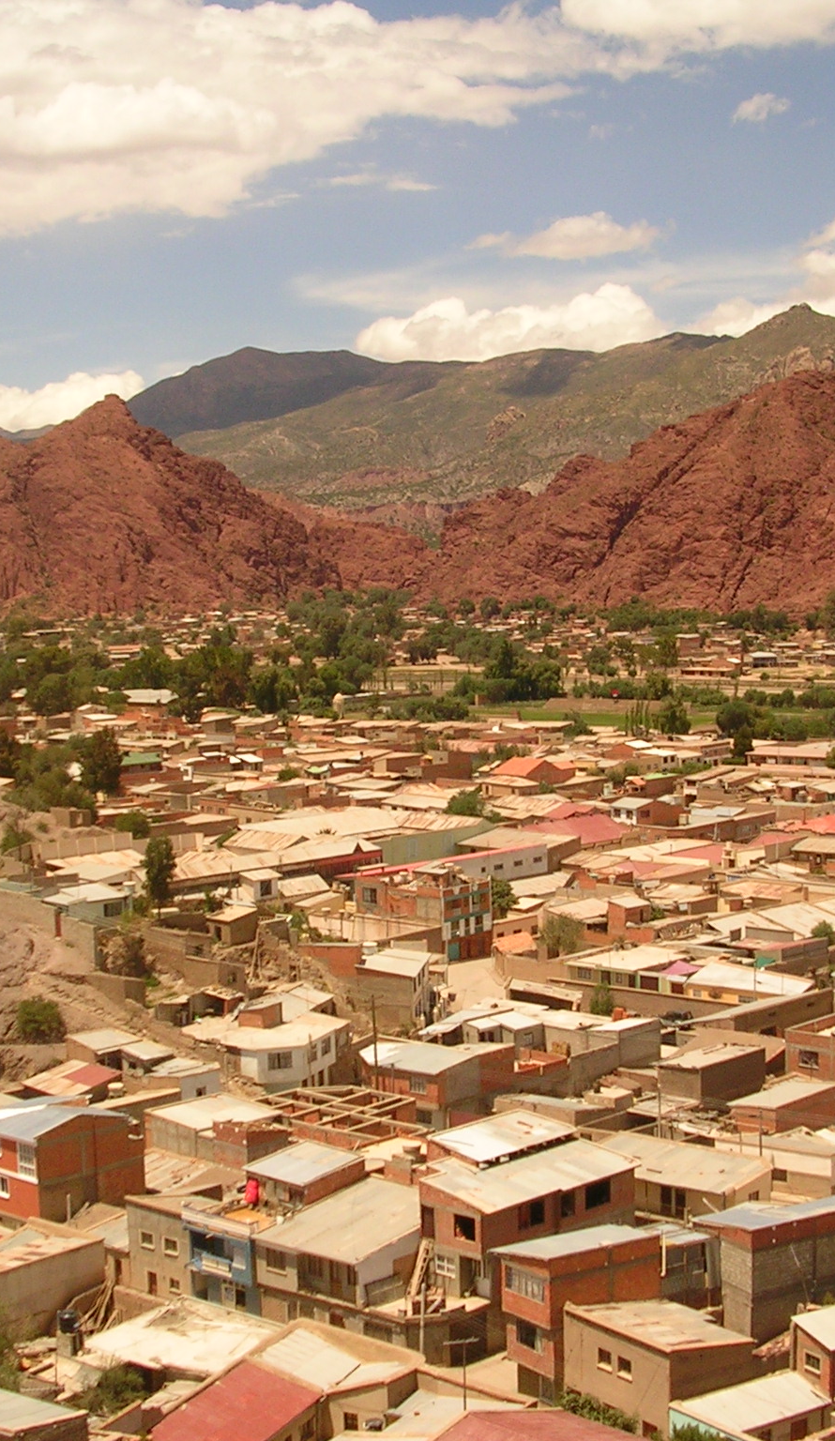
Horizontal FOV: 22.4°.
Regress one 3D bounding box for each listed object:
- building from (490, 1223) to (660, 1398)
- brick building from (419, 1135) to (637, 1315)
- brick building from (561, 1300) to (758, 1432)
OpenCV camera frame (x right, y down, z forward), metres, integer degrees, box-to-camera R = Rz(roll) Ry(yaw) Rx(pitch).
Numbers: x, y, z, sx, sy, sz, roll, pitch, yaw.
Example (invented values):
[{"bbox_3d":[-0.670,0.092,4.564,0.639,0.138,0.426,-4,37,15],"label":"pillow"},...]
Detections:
[{"bbox_3d":[9.680,34.380,124.340,8.200,8.700,4.900,-5,7,-33],"label":"building"},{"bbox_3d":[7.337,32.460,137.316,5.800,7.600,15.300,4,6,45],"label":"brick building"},{"bbox_3d":[13.370,35.660,116.530,5.900,5.900,9.000,-5,7,-33],"label":"brick building"}]

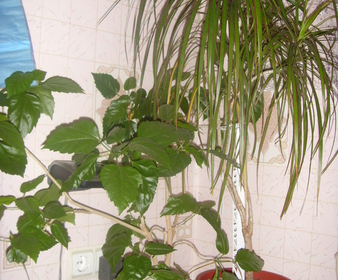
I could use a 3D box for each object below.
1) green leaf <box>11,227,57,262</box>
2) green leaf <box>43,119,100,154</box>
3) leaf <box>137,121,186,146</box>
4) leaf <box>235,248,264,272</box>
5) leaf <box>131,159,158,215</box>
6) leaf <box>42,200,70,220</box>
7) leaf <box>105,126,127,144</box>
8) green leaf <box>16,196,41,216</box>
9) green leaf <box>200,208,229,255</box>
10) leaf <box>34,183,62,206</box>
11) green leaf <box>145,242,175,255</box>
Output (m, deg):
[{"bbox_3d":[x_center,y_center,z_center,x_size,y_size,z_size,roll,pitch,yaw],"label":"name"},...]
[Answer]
[{"bbox_3d":[-0.316,0.243,0.940,0.104,0.078,0.019,22,-28,3],"label":"green leaf"},{"bbox_3d":[-0.235,-0.010,0.980,0.144,0.095,0.020,-9,-33,-19],"label":"green leaf"},{"bbox_3d":[-0.010,-0.012,0.899,0.113,0.069,0.032,3,-30,1],"label":"leaf"},{"bbox_3d":[0.181,0.269,0.909,0.068,0.057,0.024,13,-21,6],"label":"leaf"},{"bbox_3d":[-0.053,0.102,0.869,0.065,0.119,0.040,-5,6,-21],"label":"leaf"},{"bbox_3d":[-0.268,0.165,0.960,0.068,0.051,0.012,12,-36,5],"label":"leaf"},{"bbox_3d":[-0.139,-0.015,1.070,0.060,0.048,0.012,24,-34,-25],"label":"leaf"},{"bbox_3d":[-0.317,0.149,0.909,0.059,0.059,0.022,8,-30,-2],"label":"green leaf"},{"bbox_3d":[0.118,0.229,1.010,0.038,0.125,0.032,-24,-7,-31],"label":"green leaf"},{"bbox_3d":[-0.295,0.133,0.990,0.051,0.072,0.013,37,-31,19],"label":"leaf"},{"bbox_3d":[-0.021,0.242,0.899,0.069,0.022,0.042,0,30,0],"label":"green leaf"}]

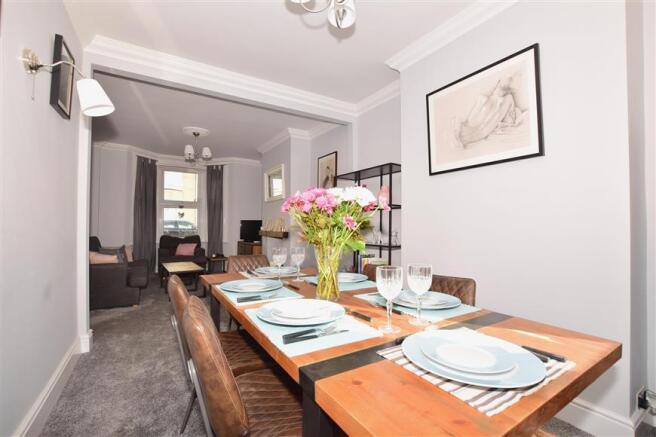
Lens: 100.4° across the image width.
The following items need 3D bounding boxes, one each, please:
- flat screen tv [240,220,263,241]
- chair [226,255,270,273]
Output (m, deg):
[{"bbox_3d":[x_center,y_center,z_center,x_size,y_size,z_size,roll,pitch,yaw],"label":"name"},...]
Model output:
[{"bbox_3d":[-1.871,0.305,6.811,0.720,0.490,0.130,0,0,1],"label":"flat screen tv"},{"bbox_3d":[-0.533,0.721,2.011,0.470,0.855,0.570,3,-3,-33],"label":"chair"}]

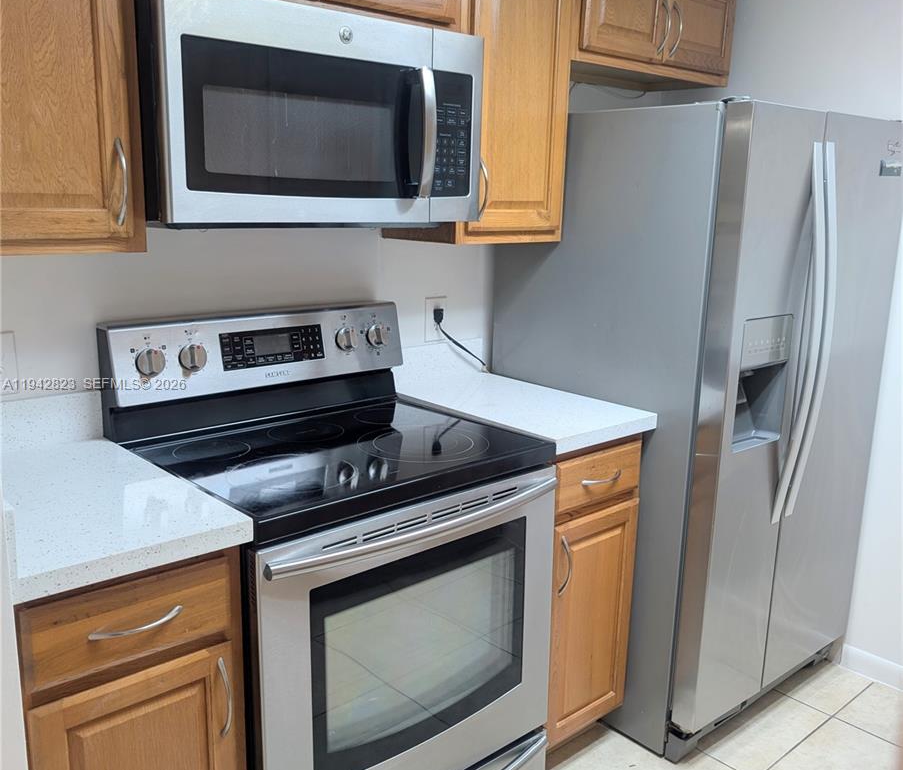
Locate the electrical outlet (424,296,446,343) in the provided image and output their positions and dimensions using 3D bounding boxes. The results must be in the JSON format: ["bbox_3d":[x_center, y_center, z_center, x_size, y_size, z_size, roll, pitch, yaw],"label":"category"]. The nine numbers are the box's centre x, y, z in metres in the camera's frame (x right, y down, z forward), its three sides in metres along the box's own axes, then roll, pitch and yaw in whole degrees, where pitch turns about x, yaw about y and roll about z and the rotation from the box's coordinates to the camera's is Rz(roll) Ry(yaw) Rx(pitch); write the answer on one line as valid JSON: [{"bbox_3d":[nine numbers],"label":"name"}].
[{"bbox_3d":[-0.043,-0.192,2.467,0.080,0.122,0.012,-10,17,-40],"label":"electrical outlet"}]

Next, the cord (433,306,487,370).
[{"bbox_3d":[0.029,-0.138,2.510,0.222,0.214,0.060,-10,17,-40],"label":"cord"}]

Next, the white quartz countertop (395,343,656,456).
[{"bbox_3d":[0.165,0.005,2.255,0.405,0.138,0.667,-10,17,-40],"label":"white quartz countertop"}]

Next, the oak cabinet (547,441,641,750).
[{"bbox_3d":[0.132,0.516,2.372,0.380,0.912,0.637,-10,17,-40],"label":"oak cabinet"}]

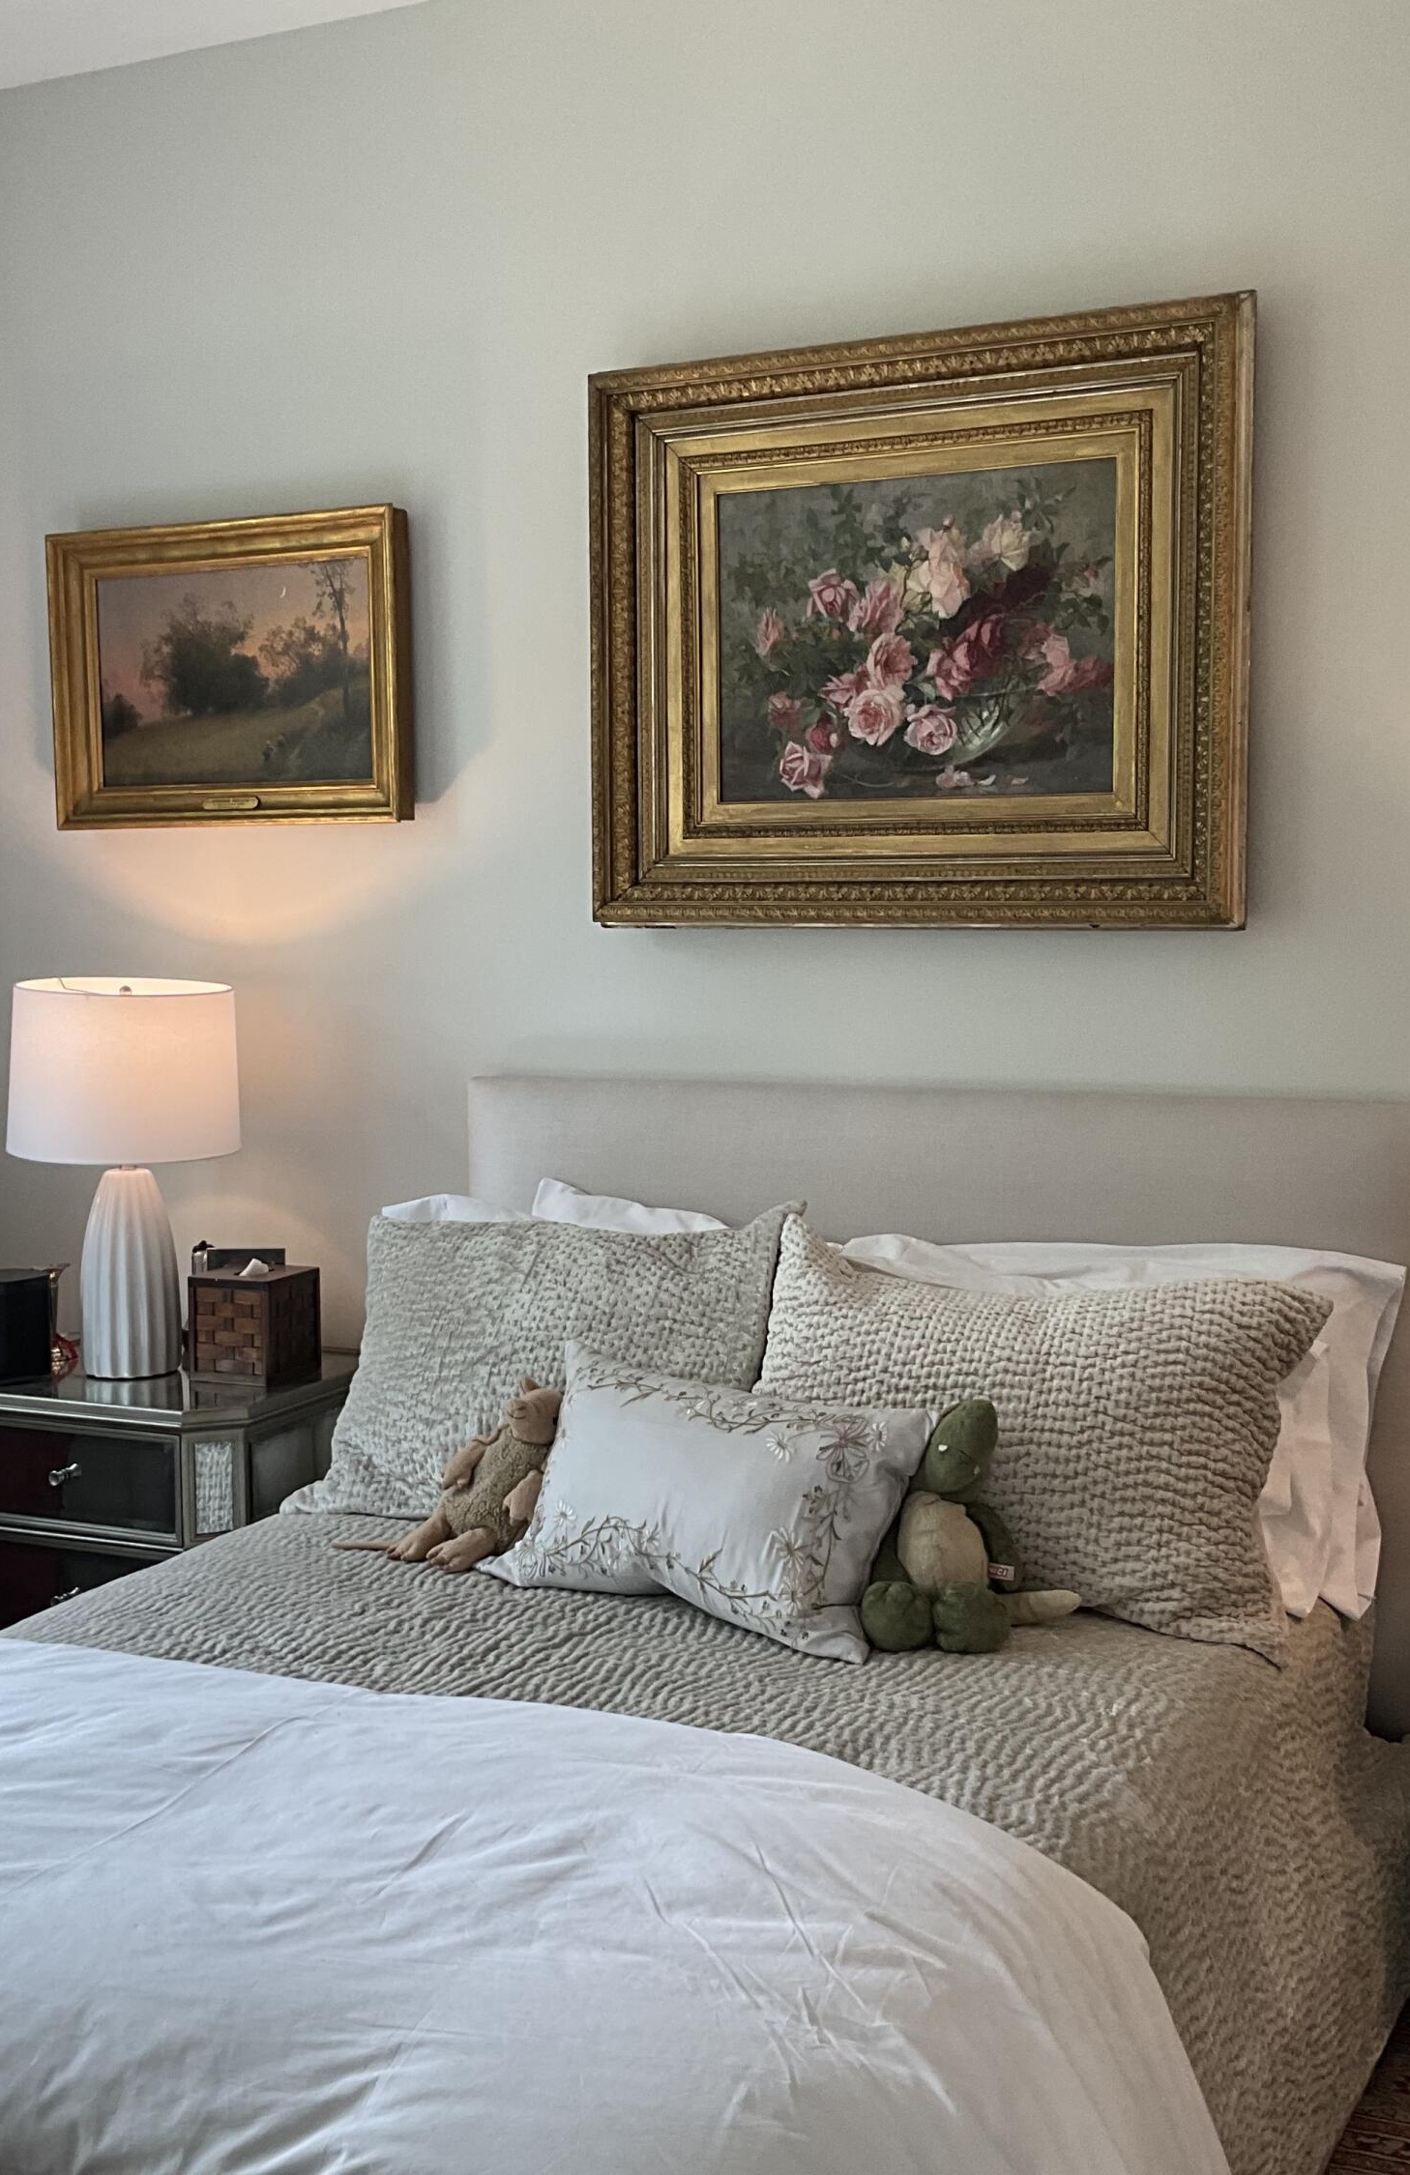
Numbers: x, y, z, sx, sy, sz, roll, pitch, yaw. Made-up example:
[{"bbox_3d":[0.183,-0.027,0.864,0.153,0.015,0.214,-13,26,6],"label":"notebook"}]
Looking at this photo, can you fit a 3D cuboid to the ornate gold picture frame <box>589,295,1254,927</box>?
[{"bbox_3d":[0.269,-0.612,3.284,0.930,0.790,0.070,2,6,27],"label":"ornate gold picture frame"}]

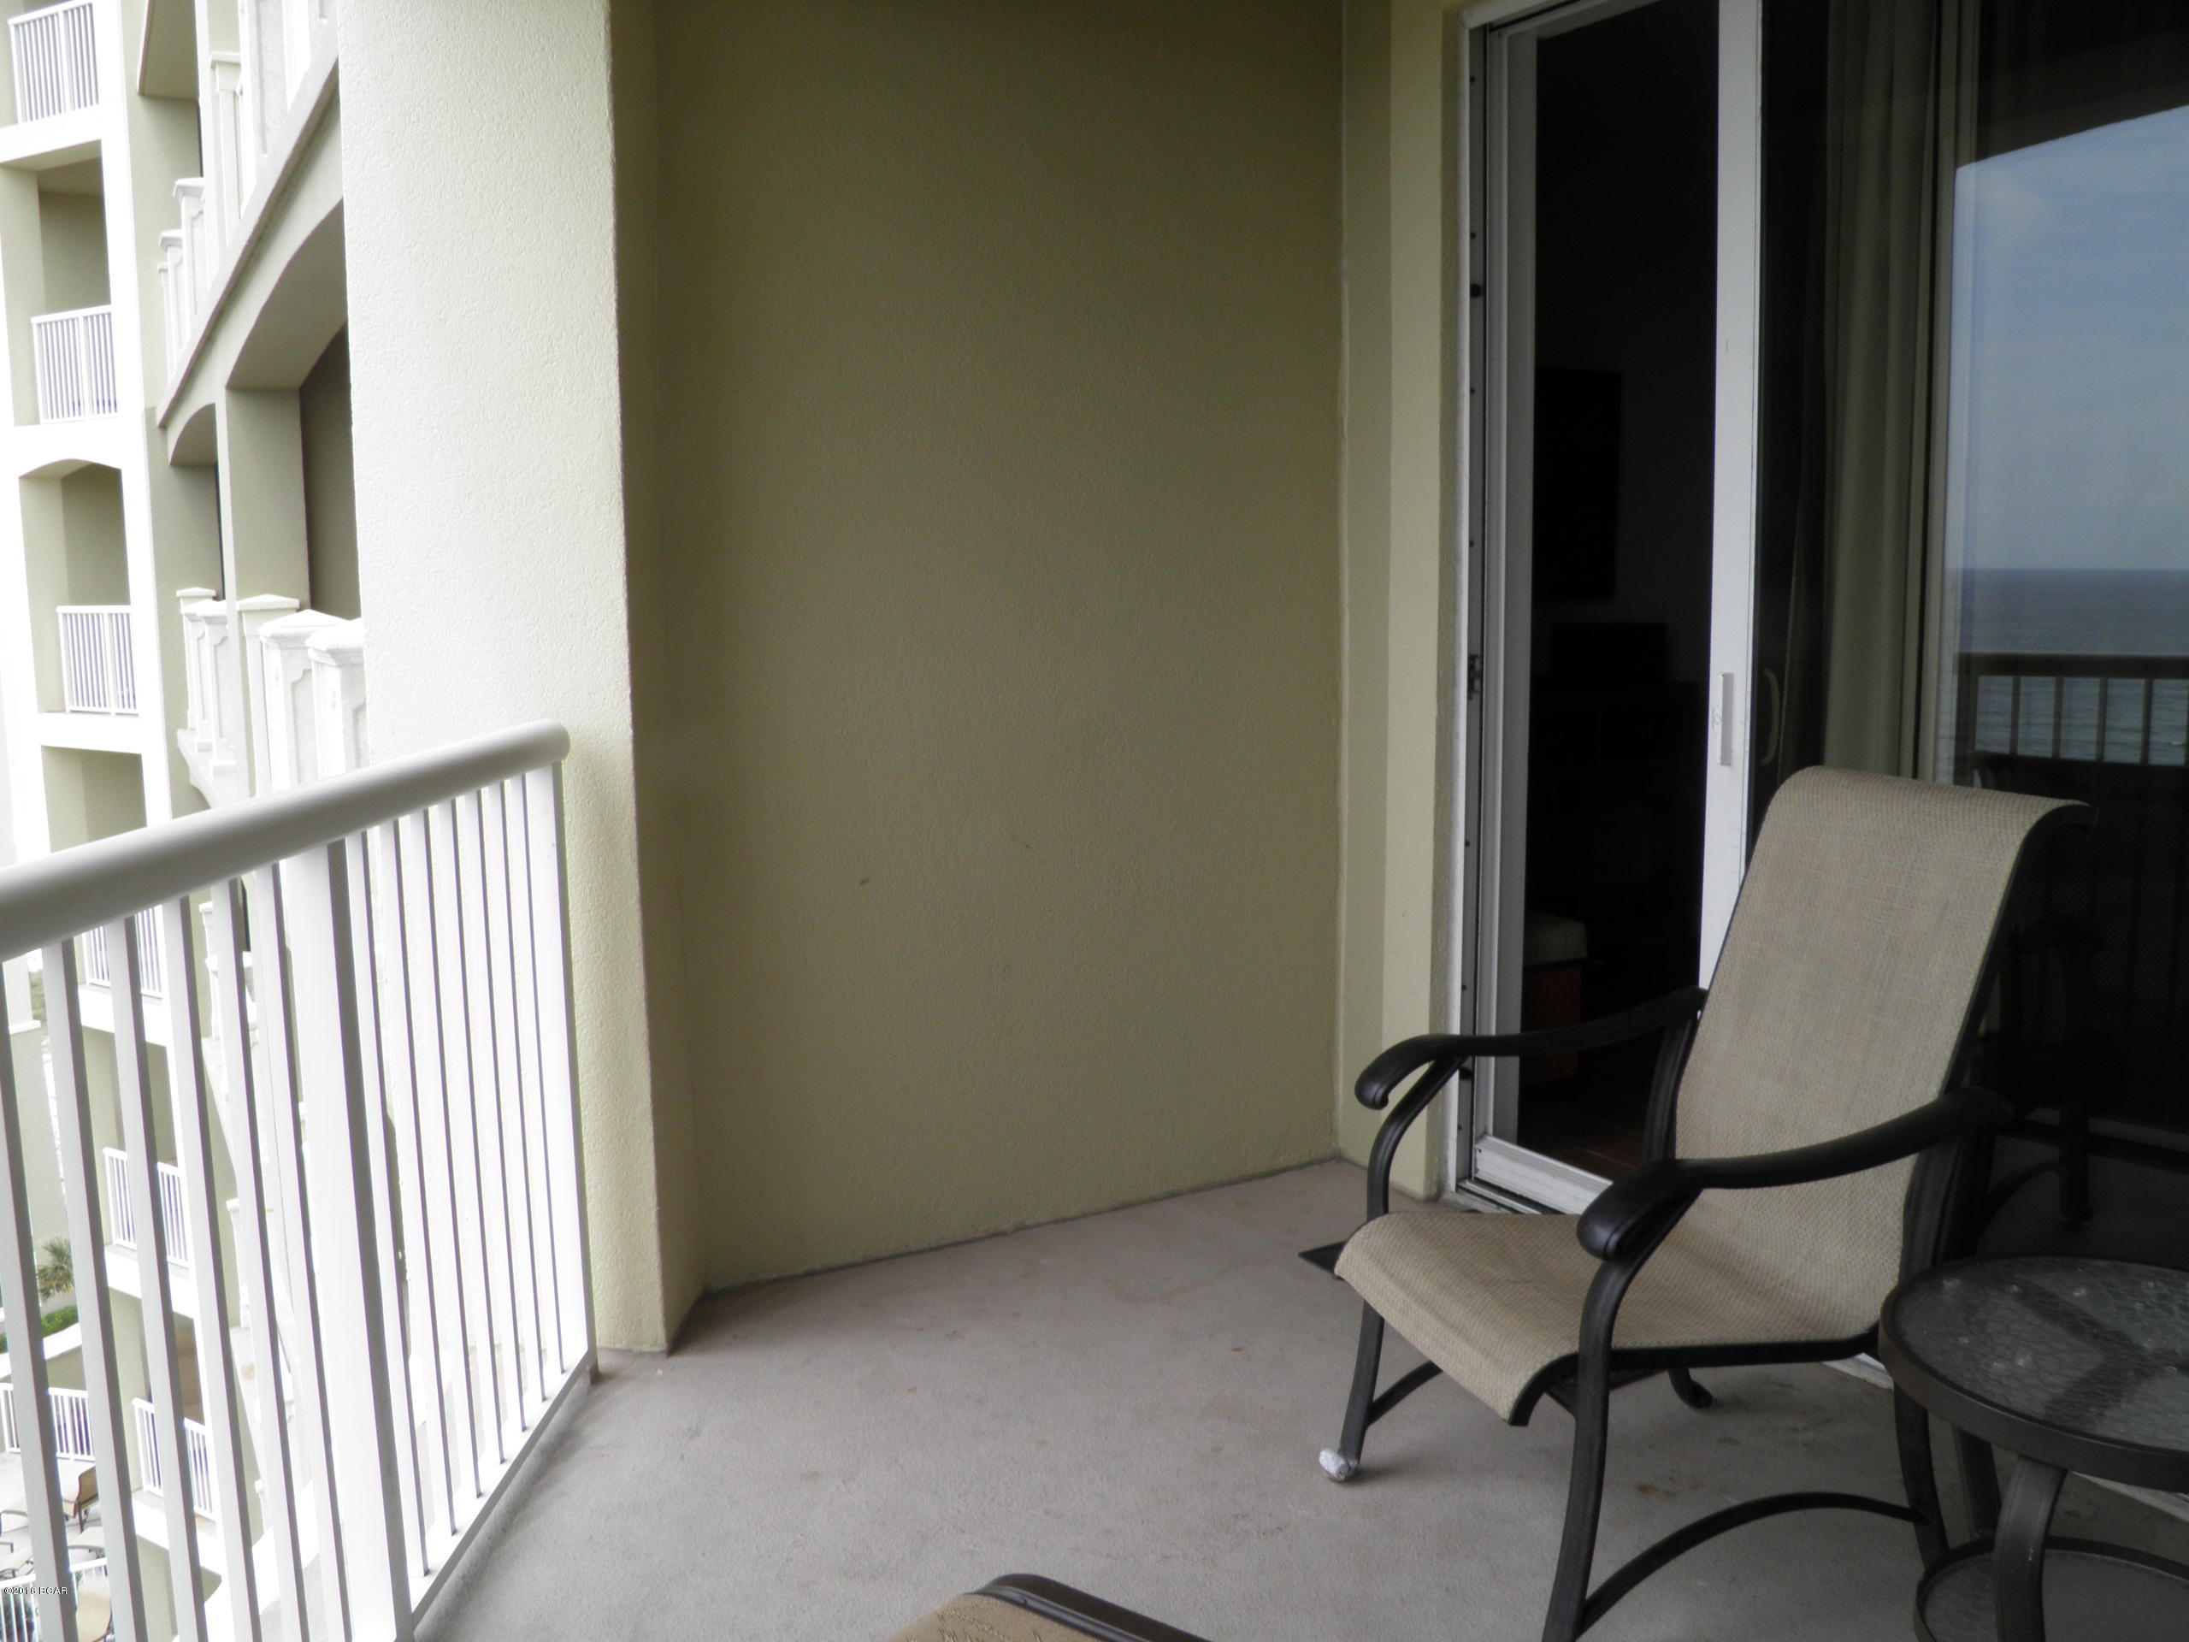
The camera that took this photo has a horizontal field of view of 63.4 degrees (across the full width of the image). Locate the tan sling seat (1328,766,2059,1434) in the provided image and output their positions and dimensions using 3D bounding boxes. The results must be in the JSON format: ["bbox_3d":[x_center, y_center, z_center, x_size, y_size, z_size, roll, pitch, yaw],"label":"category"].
[{"bbox_3d":[0.799,0.311,2.372,0.834,0.701,0.488,-3,8,-18],"label":"tan sling seat"}]

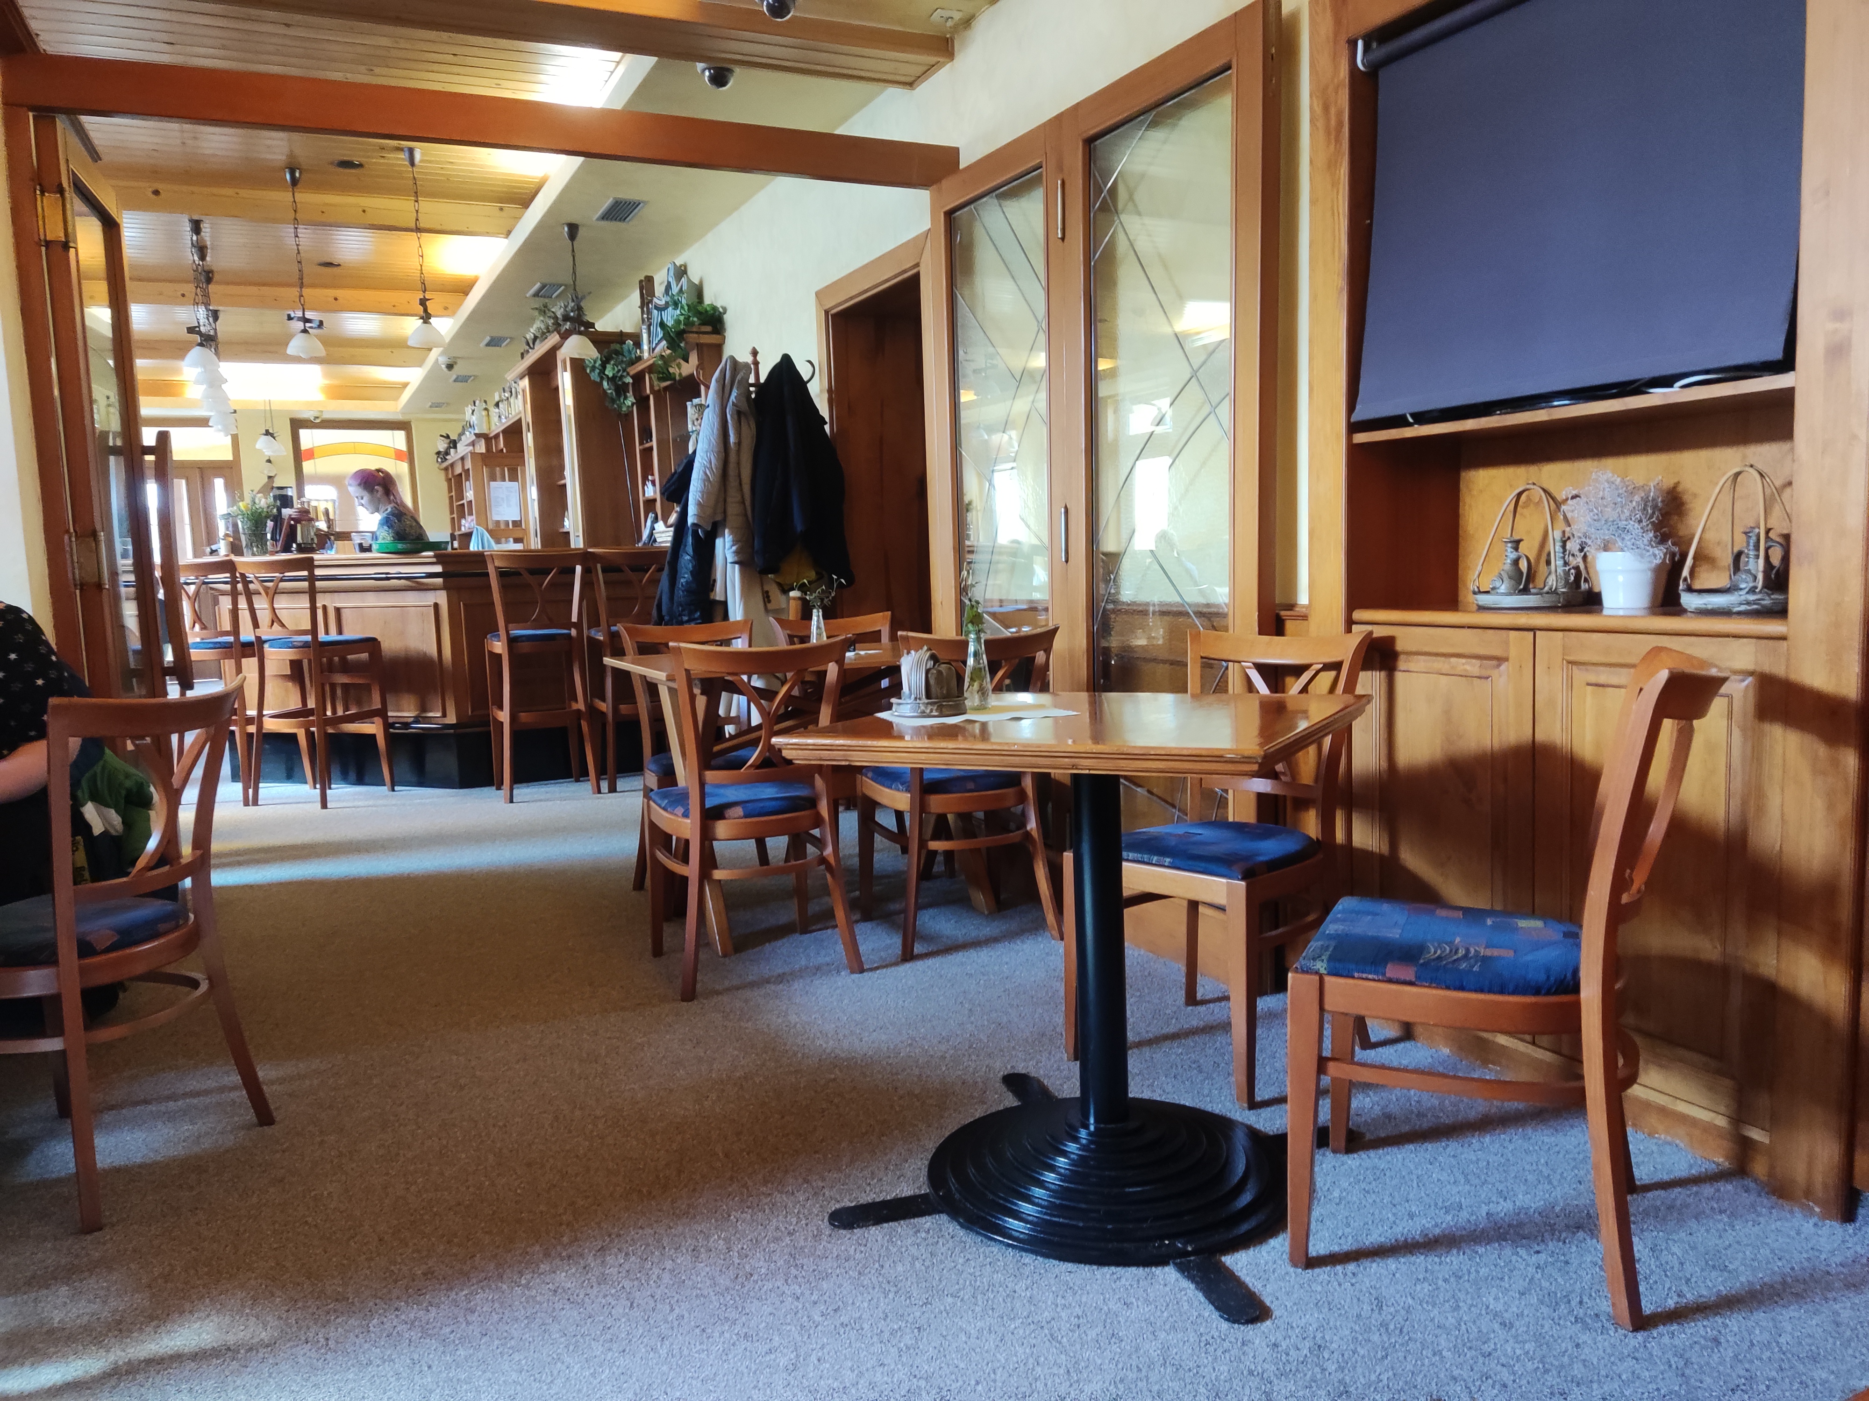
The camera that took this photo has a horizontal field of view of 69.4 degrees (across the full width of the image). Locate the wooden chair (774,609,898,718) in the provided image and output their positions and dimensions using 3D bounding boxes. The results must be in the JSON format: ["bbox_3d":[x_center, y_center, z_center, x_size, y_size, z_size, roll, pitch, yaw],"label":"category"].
[{"bbox_3d":[-0.248,0.149,4.392,0.450,0.840,0.510,-4,6,-26],"label":"wooden chair"}]

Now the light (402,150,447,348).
[{"bbox_3d":[-2.362,-2.065,6.174,0.190,0.893,0.190,-4,6,-26],"label":"light"}]

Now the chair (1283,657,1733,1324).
[{"bbox_3d":[0.861,0.387,2.038,0.555,0.880,0.460,1,7,25],"label":"chair"}]

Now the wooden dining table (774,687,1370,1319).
[{"bbox_3d":[0.263,0.403,2.177,0.732,0.758,0.732,2,7,28],"label":"wooden dining table"}]

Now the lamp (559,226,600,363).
[{"bbox_3d":[-1.750,-1.993,6.575,0.195,0.645,0.195,-4,6,-26],"label":"lamp"}]

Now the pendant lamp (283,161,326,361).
[{"bbox_3d":[-3.259,-2.252,6.950,0.205,1.000,0.205,-2,6,0],"label":"pendant lamp"}]

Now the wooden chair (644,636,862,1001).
[{"bbox_3d":[-0.474,0.267,3.485,0.460,0.875,0.555,-4,7,-24],"label":"wooden chair"}]

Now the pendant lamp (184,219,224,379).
[{"bbox_3d":[-3.871,-2.129,7.132,0.190,0.802,0.190,-4,6,-26],"label":"pendant lamp"}]

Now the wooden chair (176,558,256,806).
[{"bbox_3d":[-3.280,-0.095,6.335,0.440,1.125,0.530,1,7,19],"label":"wooden chair"}]

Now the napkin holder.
[{"bbox_3d":[-0.009,-0.035,2.257,0.127,0.111,0.127,2,7,28],"label":"napkin holder"}]

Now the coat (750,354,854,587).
[{"bbox_3d":[-0.490,-0.857,5.000,0.380,0.850,0.270,-3,6,-12],"label":"coat"}]

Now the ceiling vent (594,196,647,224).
[{"bbox_3d":[-1.465,-2.298,6.308,0.160,0.030,0.430,-4,6,-26],"label":"ceiling vent"}]

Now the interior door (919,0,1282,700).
[{"bbox_3d":[0.367,-0.484,3.767,0.060,2.195,1.710,-4,6,-26],"label":"interior door"}]

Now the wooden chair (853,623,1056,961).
[{"bbox_3d":[0.068,0.222,3.749,0.460,0.875,0.555,-4,7,-20],"label":"wooden chair"}]

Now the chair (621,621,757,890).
[{"bbox_3d":[-0.720,0.182,4.308,0.460,0.875,0.555,-5,7,-27],"label":"chair"}]

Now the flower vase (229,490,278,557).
[{"bbox_3d":[-3.587,-0.933,7.100,0.250,0.370,0.250,-2,6,0],"label":"flower vase"}]

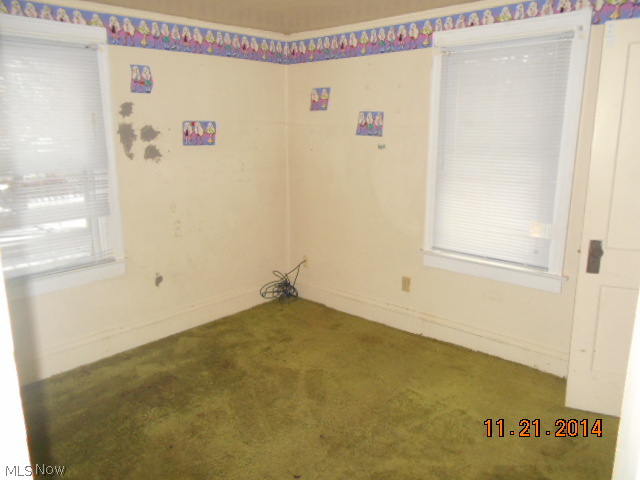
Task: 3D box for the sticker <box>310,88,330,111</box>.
[{"bbox_3d":[0.001,-1.147,3.920,0.204,0.180,0.010,11,17,41],"label":"sticker"}]

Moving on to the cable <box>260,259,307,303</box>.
[{"bbox_3d":[-0.329,0.386,4.337,0.200,0.360,0.350,11,17,41],"label":"cable"}]

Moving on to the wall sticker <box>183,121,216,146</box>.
[{"bbox_3d":[-0.894,-0.796,3.605,0.010,0.179,0.304,11,17,41],"label":"wall sticker"}]

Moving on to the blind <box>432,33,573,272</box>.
[{"bbox_3d":[1.102,-0.534,3.049,0.803,1.375,0.040,11,17,41],"label":"blind"}]

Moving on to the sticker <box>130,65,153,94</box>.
[{"bbox_3d":[-1.189,-1.074,3.209,0.010,0.179,0.159,11,17,41],"label":"sticker"}]

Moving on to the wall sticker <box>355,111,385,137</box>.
[{"bbox_3d":[0.375,-0.876,3.636,0.256,0.185,0.010,11,17,41],"label":"wall sticker"}]

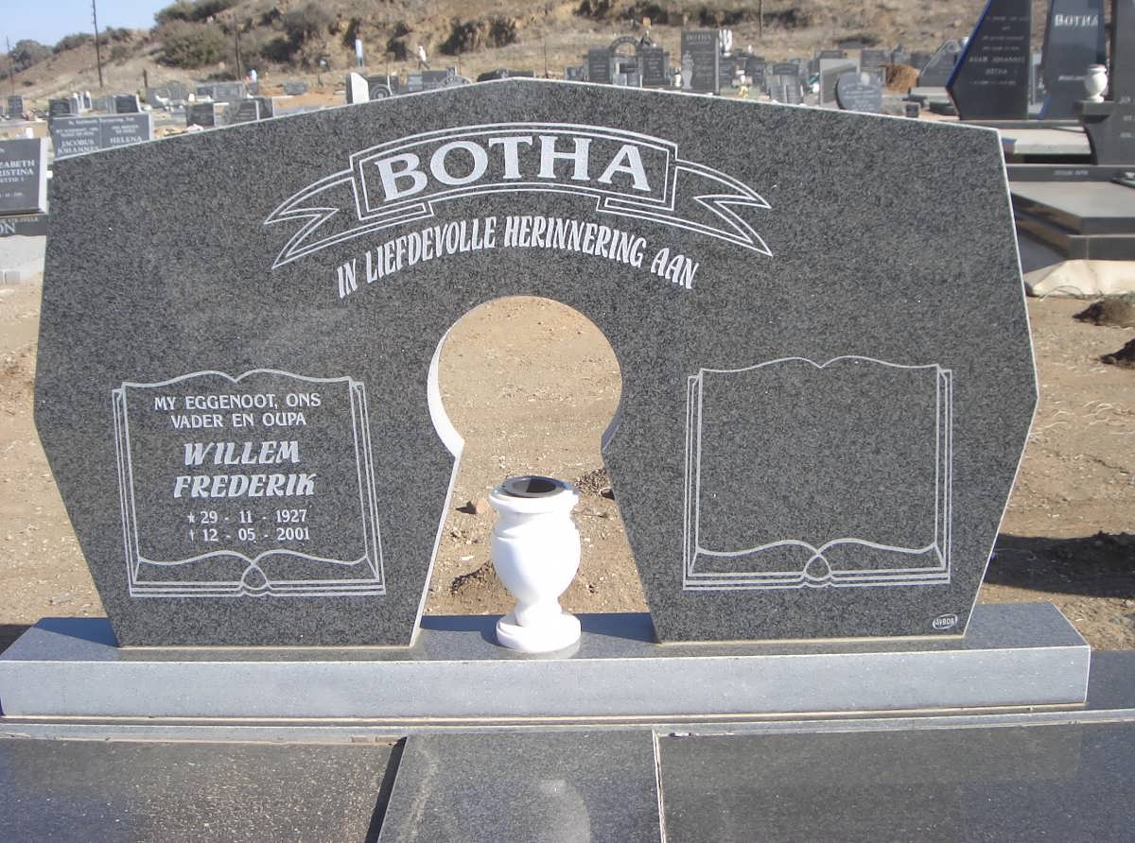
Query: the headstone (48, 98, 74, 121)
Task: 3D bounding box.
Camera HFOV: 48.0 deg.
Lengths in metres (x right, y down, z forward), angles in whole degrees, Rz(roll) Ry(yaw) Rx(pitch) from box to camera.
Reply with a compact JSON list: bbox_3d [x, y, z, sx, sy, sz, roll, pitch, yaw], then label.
[{"bbox_3d":[-11.909,-7.335,30.000,0.553,0.540,0.120,-2,15,0],"label":"headstone"}]

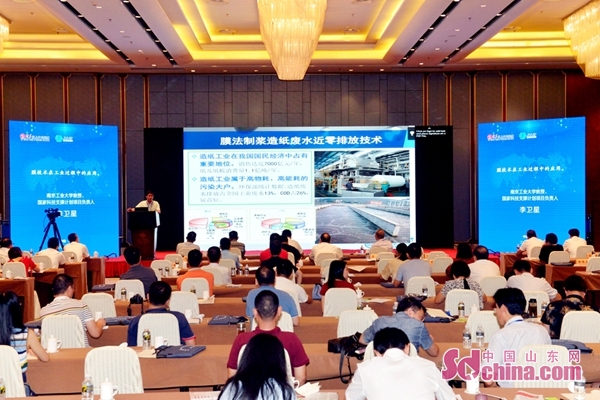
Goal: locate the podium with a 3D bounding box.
[{"bbox_3d":[-3.933,0.888,21.750,0.700,1.210,0.520,0,0,-2],"label":"podium"}]

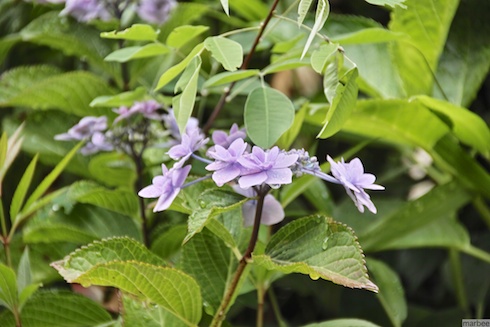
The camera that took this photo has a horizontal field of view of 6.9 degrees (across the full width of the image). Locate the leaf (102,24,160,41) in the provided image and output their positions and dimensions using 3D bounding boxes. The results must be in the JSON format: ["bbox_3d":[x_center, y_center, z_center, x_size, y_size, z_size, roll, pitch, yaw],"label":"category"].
[{"bbox_3d":[-0.078,-0.088,2.750,0.039,0.011,0.020,0,10,0],"label":"leaf"}]

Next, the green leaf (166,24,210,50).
[{"bbox_3d":[-0.042,-0.092,2.960,0.030,0.017,0.020,0,10,0],"label":"green leaf"}]

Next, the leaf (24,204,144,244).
[{"bbox_3d":[-0.125,0.047,3.150,0.092,0.029,0.060,0,10,0],"label":"leaf"}]

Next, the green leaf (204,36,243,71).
[{"bbox_3d":[-0.014,-0.072,2.680,0.025,0.023,0.010,0,6,0],"label":"green leaf"}]

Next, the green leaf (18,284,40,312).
[{"bbox_3d":[-0.144,0.090,2.720,0.010,0.024,0.008,33,6,15],"label":"green leaf"}]

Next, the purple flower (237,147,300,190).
[{"bbox_3d":[0.016,0.003,2.900,0.044,0.027,0.040,0,10,0],"label":"purple flower"}]

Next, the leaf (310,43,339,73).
[{"bbox_3d":[0.052,-0.069,2.680,0.019,0.021,0.010,0,6,0],"label":"leaf"}]

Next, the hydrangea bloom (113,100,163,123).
[{"bbox_3d":[-0.083,-0.039,3.140,0.038,0.018,0.034,0,10,0],"label":"hydrangea bloom"}]

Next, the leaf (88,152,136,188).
[{"bbox_3d":[-0.104,0.005,3.200,0.038,0.027,0.036,-7,12,-36],"label":"leaf"}]

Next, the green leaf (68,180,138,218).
[{"bbox_3d":[-0.109,0.028,3.140,0.055,0.026,0.050,-7,12,-36],"label":"green leaf"}]

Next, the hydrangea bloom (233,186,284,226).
[{"bbox_3d":[0.010,0.031,2.950,0.037,0.028,0.026,0,10,0],"label":"hydrangea bloom"}]

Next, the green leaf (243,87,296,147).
[{"bbox_3d":[0.016,-0.030,2.680,0.033,0.041,0.010,0,6,0],"label":"green leaf"}]

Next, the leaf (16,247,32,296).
[{"bbox_3d":[-0.159,0.078,2.950,0.012,0.033,0.012,0,10,0],"label":"leaf"}]

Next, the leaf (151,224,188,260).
[{"bbox_3d":[-0.054,0.056,2.920,0.032,0.030,0.020,0,10,0],"label":"leaf"}]

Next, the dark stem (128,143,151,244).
[{"bbox_3d":[-0.077,0.022,3.000,0.012,0.080,0.010,-5,10,1],"label":"dark stem"}]

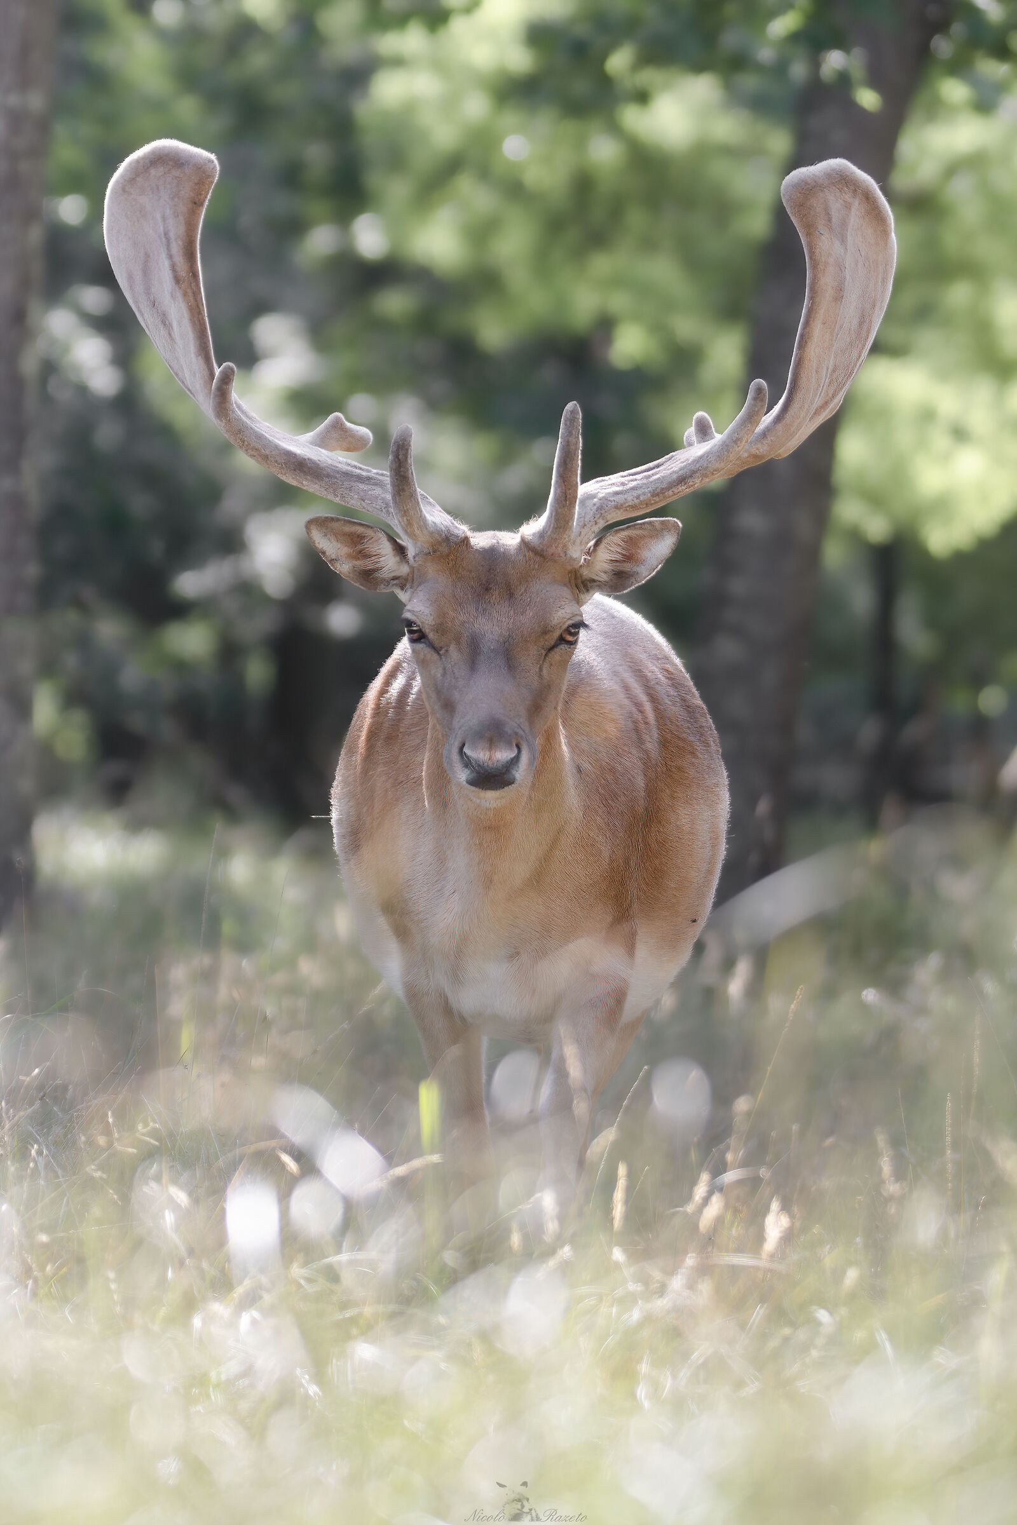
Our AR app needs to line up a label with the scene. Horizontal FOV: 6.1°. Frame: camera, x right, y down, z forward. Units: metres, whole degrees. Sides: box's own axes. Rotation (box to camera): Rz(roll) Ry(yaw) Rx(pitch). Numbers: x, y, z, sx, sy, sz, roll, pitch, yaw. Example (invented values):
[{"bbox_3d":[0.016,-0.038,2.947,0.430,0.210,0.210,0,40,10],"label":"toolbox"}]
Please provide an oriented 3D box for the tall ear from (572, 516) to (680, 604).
[{"bbox_3d":[0.107,-0.181,8.530,0.097,0.077,0.060,0,0,-12],"label":"tall ear"}]

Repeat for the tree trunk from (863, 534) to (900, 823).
[{"bbox_3d":[1.562,-0.340,40.000,0.130,1.300,0.130,0,0,0],"label":"tree trunk"}]

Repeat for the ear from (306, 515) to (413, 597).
[{"bbox_3d":[-0.134,-0.184,8.530,0.097,0.075,0.060,0,0,12],"label":"ear"}]

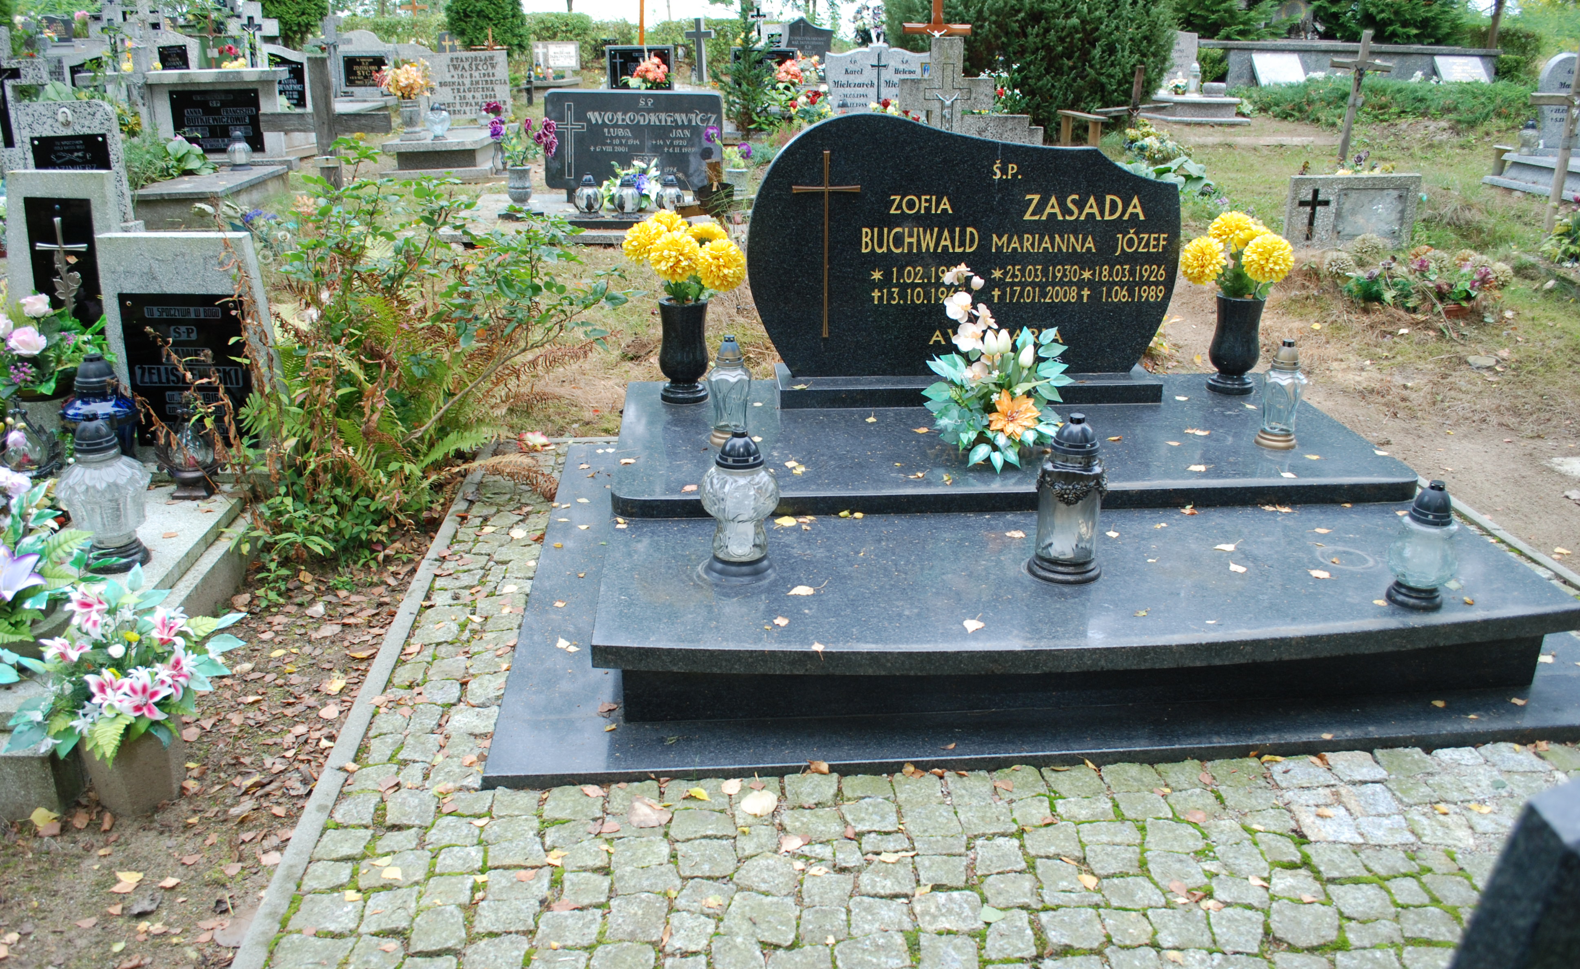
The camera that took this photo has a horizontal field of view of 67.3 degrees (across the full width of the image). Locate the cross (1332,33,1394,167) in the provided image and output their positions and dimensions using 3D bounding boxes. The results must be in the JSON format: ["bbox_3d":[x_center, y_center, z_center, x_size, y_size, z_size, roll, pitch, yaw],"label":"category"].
[{"bbox_3d":[5.795,-3.959,12.200,0.680,1.330,0.090,-1,21,-9],"label":"cross"}]

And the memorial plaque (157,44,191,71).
[{"bbox_3d":[-7.276,-5.038,14.000,0.350,0.300,0.030,-1,22,-5],"label":"memorial plaque"}]

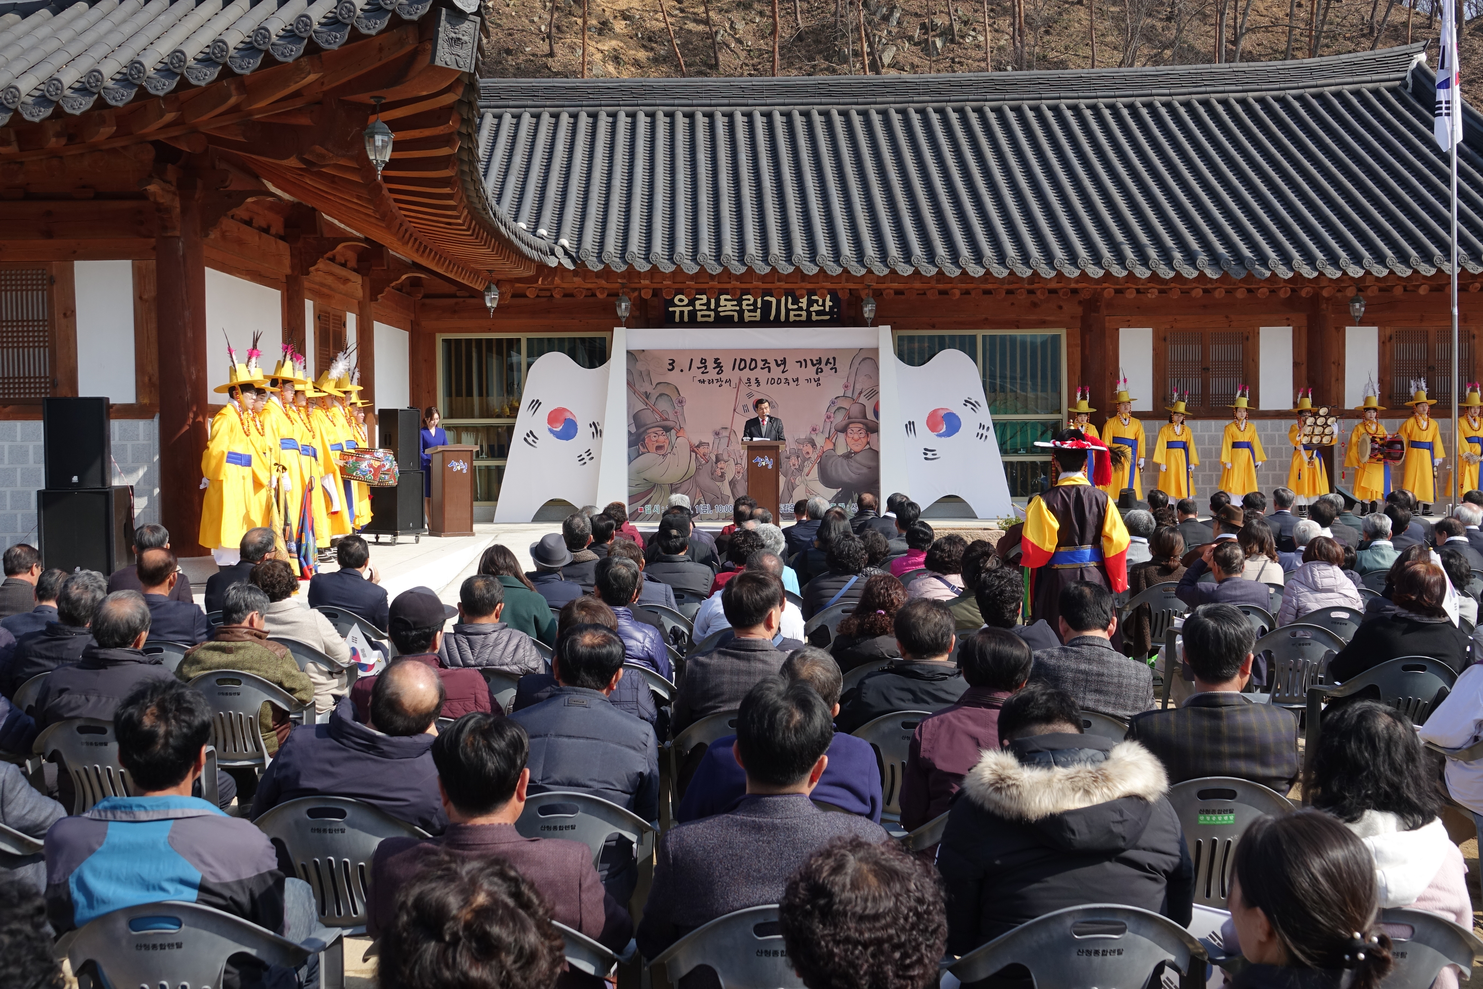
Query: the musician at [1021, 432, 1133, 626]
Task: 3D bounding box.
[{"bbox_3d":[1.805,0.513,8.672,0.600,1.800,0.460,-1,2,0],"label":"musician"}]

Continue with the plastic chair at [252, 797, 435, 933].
[{"bbox_3d":[-1.155,1.234,4.773,0.570,0.800,0.560,-1,2,-1],"label":"plastic chair"}]

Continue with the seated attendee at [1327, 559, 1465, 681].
[{"bbox_3d":[2.801,0.878,7.171,0.560,1.200,0.780,-1,2,-12],"label":"seated attendee"}]

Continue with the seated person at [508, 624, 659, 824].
[{"bbox_3d":[-0.421,0.938,4.545,0.500,1.220,0.780,-1,2,0],"label":"seated person"}]

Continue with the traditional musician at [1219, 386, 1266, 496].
[{"bbox_3d":[7.324,-0.599,23.495,0.680,1.880,0.450,0,2,7],"label":"traditional musician"}]

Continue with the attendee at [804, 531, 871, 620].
[{"bbox_3d":[0.628,0.799,9.451,0.520,1.200,0.700,-1,2,0],"label":"attendee"}]

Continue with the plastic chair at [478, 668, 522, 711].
[{"bbox_3d":[-1.096,1.122,6.987,0.600,0.830,0.580,0,2,1],"label":"plastic chair"}]

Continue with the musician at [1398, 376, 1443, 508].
[{"bbox_3d":[9.937,-0.686,23.493,0.590,1.960,0.460,-1,2,-2],"label":"musician"}]

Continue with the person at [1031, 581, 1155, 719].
[{"bbox_3d":[1.240,0.929,5.971,0.520,1.250,0.780,0,2,3],"label":"person"}]

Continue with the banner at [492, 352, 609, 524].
[{"bbox_3d":[-2.838,-0.820,23.585,1.760,2.520,0.120,-1,2,-7],"label":"banner"}]

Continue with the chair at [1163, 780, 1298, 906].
[{"bbox_3d":[1.364,1.201,4.896,0.570,0.800,0.560,-1,2,-1],"label":"chair"}]

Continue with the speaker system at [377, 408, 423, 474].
[{"bbox_3d":[-4.154,-0.648,19.328,0.380,0.730,0.470,0,2,23],"label":"speaker system"}]

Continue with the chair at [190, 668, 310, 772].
[{"bbox_3d":[-2.231,1.136,7.093,0.560,0.790,0.550,0,2,2],"label":"chair"}]

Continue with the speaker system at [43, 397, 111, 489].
[{"bbox_3d":[-5.471,-0.421,13.262,0.480,0.745,0.430,-1,2,-10],"label":"speaker system"}]

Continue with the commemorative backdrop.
[{"bbox_3d":[0.168,-0.846,22.784,3.590,2.461,0.150,0,2,0],"label":"commemorative backdrop"}]

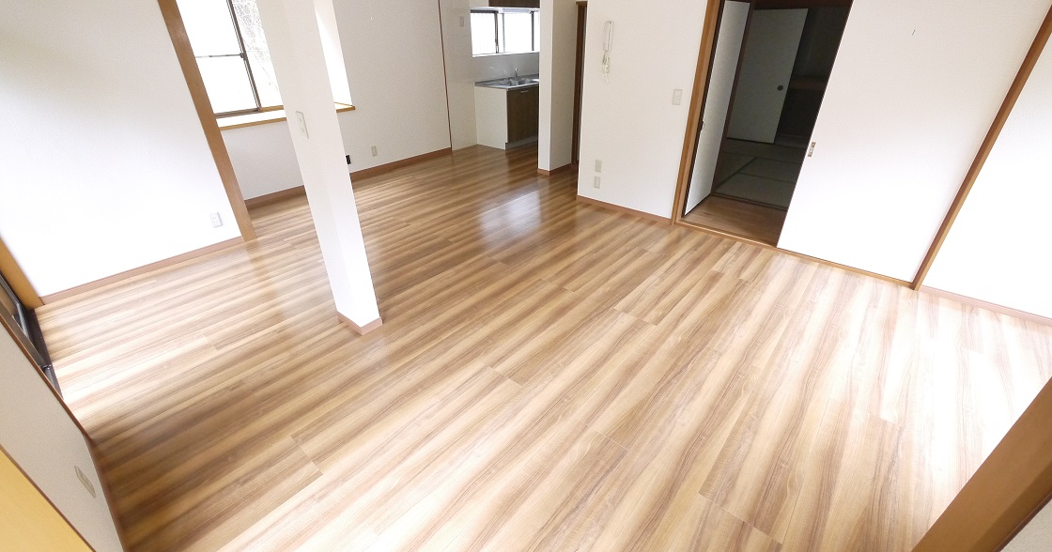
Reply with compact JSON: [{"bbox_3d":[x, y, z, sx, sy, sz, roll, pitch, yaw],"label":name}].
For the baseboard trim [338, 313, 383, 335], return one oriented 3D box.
[{"bbox_3d":[-1.020,0.259,2.609,0.271,0.061,0.144,21,36,33],"label":"baseboard trim"}]

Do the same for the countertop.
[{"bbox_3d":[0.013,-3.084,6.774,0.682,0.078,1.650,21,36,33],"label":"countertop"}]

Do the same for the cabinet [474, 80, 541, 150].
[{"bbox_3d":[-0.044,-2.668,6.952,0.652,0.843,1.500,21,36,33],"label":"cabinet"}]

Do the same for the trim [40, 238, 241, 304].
[{"bbox_3d":[-2.799,-0.075,3.220,0.018,0.060,1.241,21,36,33],"label":"trim"}]

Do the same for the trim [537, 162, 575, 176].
[{"bbox_3d":[0.375,-1.396,5.512,0.189,0.062,0.485,21,36,33],"label":"trim"}]

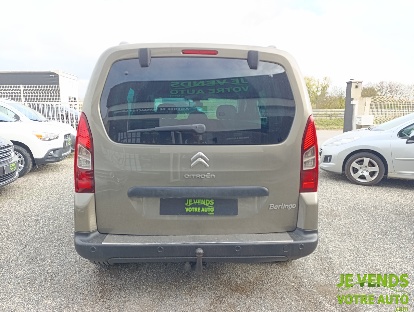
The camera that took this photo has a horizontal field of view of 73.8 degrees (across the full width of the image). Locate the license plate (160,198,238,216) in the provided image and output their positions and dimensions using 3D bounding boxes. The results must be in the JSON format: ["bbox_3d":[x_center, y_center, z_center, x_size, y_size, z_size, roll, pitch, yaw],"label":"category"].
[{"bbox_3d":[-0.050,0.343,1.845,0.520,0.112,0.015,0,8,-2],"label":"license plate"}]

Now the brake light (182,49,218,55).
[{"bbox_3d":[-0.047,-0.733,1.951,0.255,0.037,0.035,0,8,-2],"label":"brake light"}]

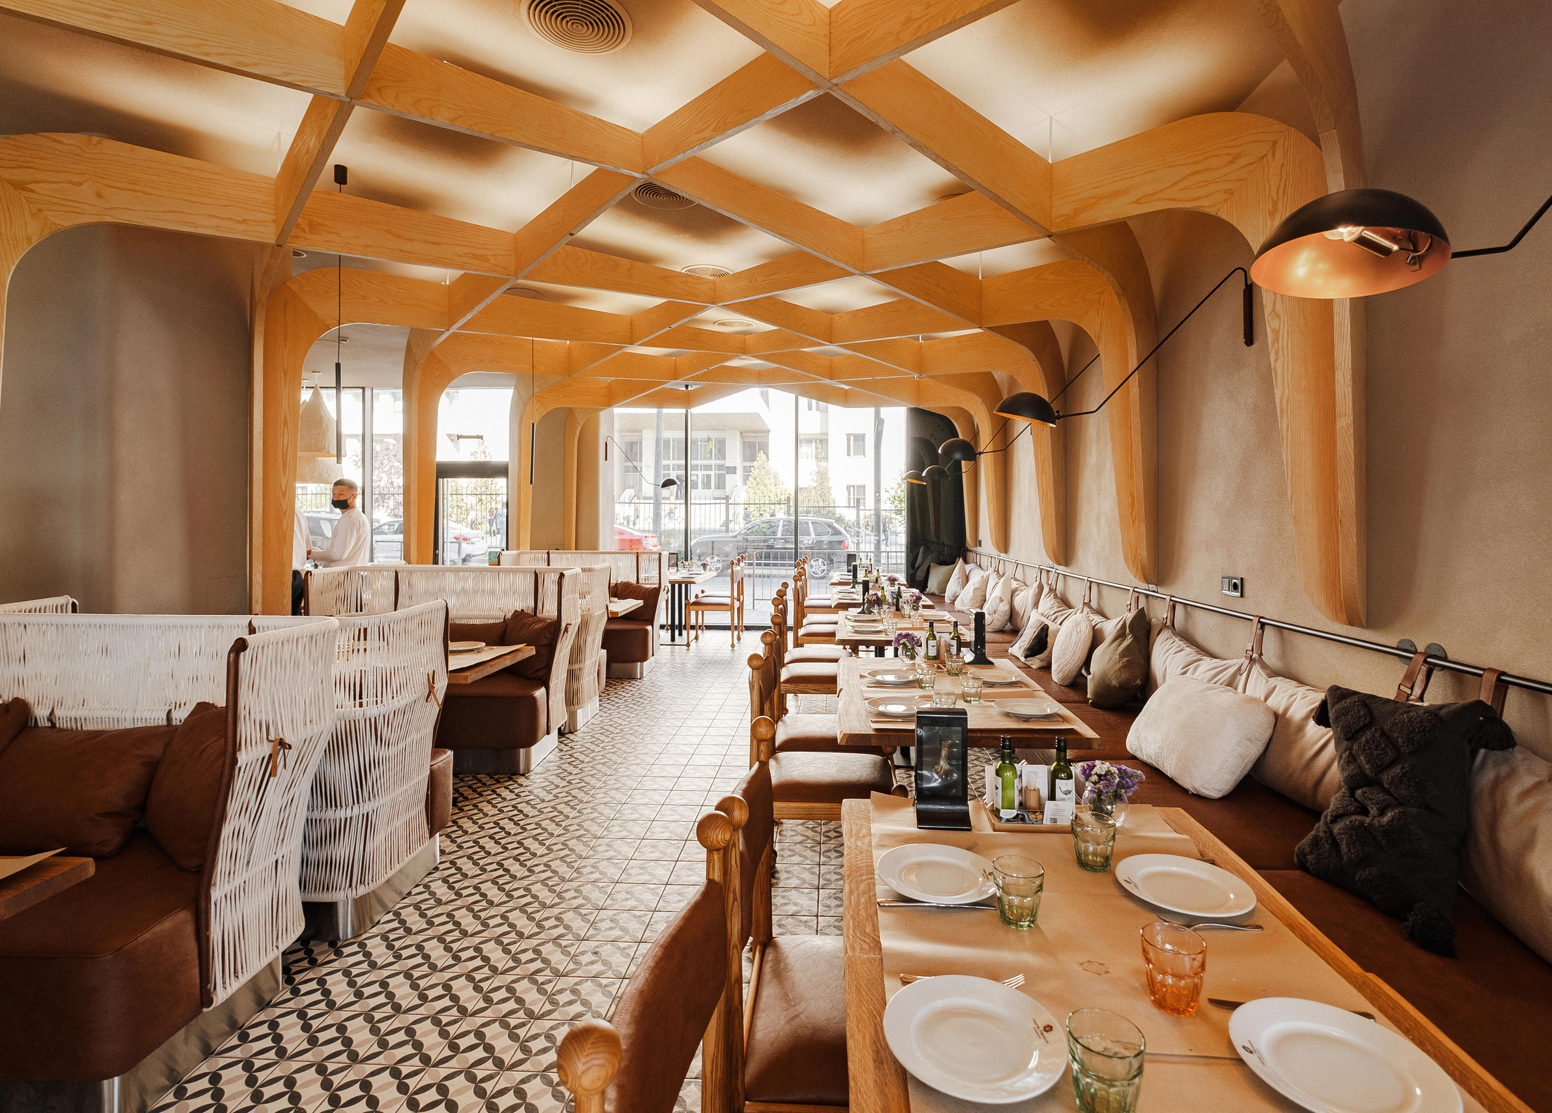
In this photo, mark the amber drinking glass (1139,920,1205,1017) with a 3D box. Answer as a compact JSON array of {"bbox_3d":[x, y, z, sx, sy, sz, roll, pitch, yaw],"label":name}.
[{"bbox_3d":[0.560,0.587,0.976,0.086,0.092,0.086,0,3,5],"label":"amber drinking glass"}]

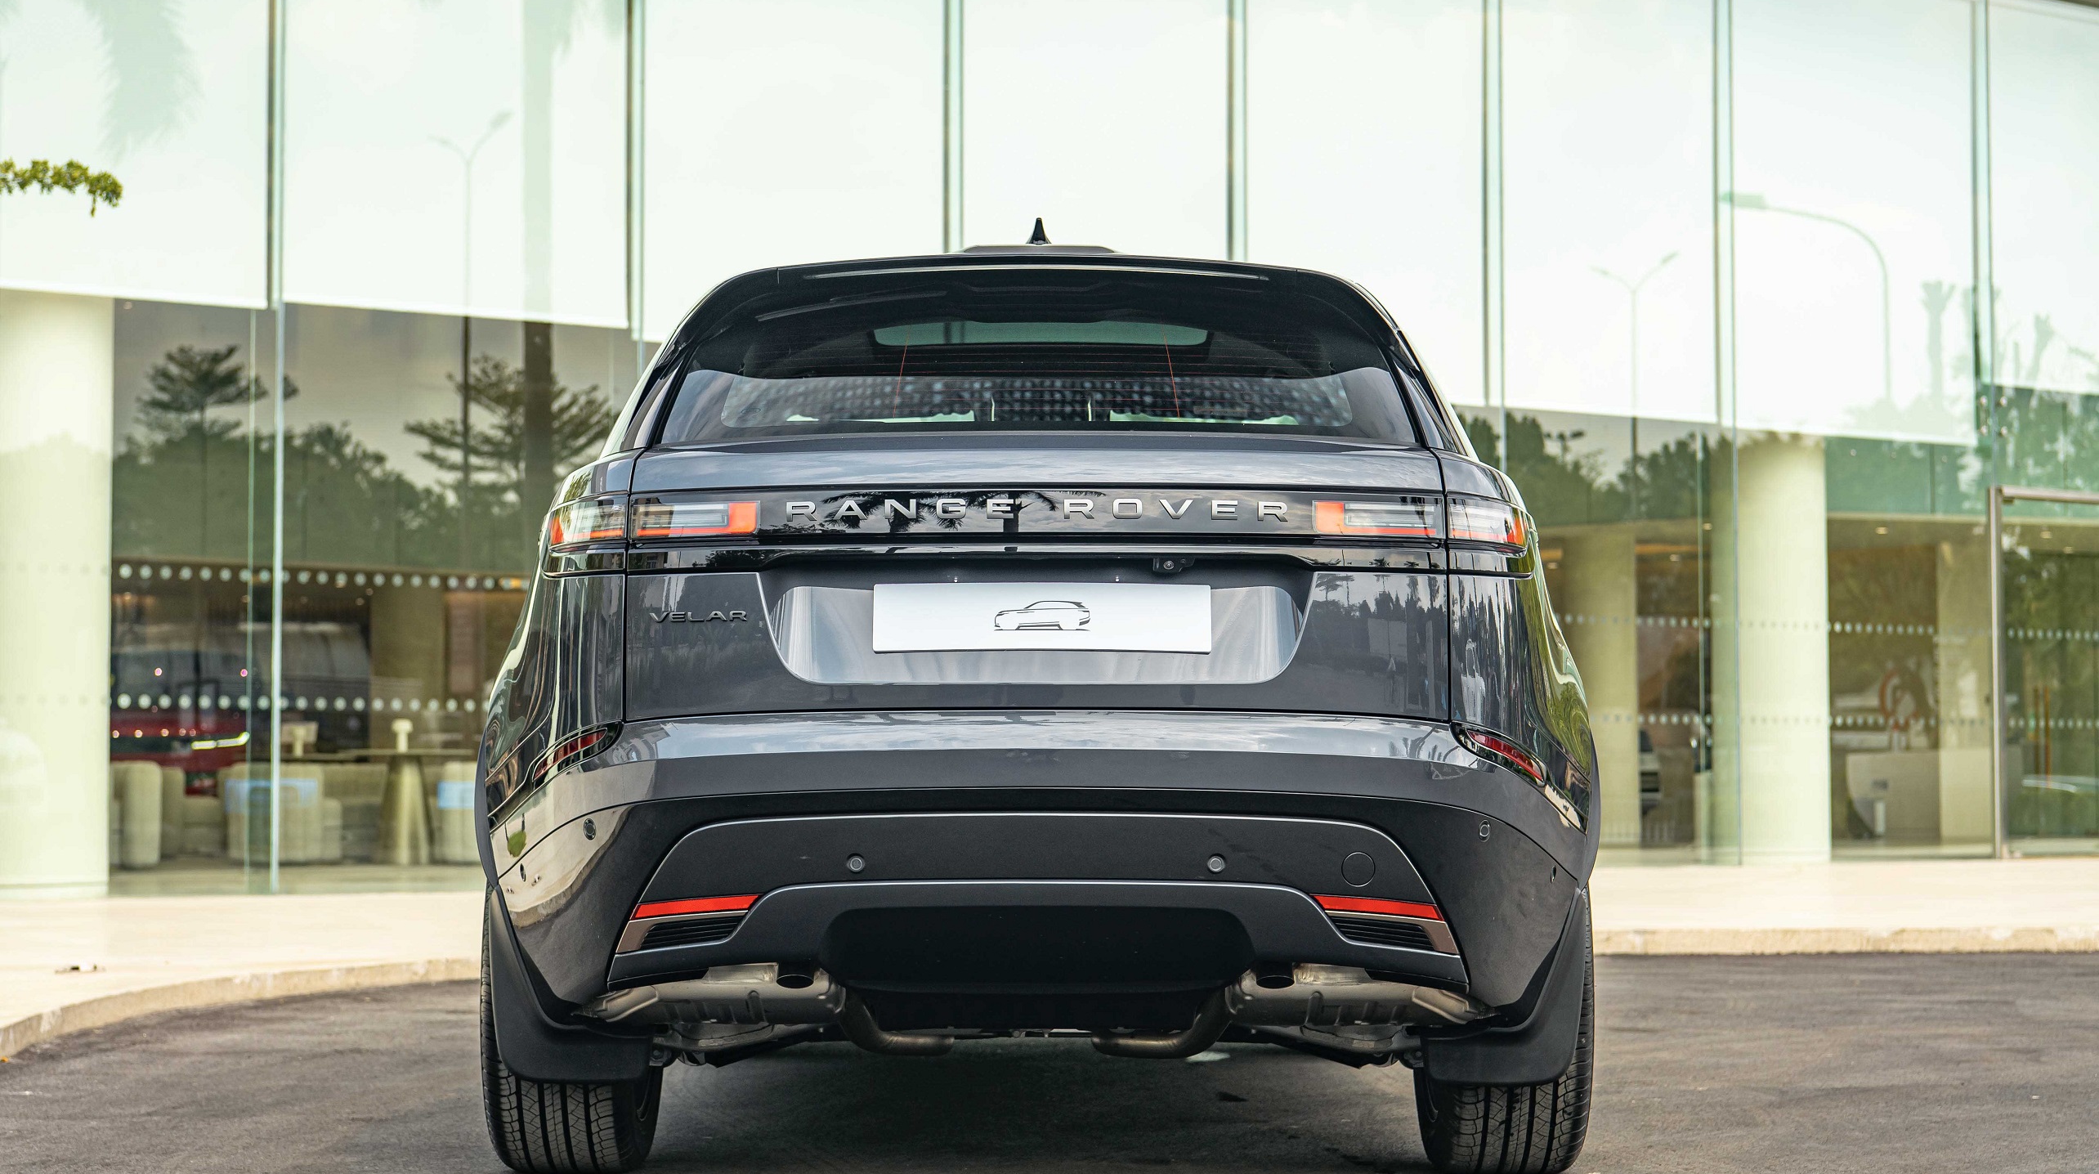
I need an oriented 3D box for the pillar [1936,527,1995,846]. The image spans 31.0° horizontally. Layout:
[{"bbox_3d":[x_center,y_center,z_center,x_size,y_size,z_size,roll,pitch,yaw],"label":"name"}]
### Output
[{"bbox_3d":[7.869,0.858,32.500,0.520,2.680,0.520,0,-3,-1],"label":"pillar"}]

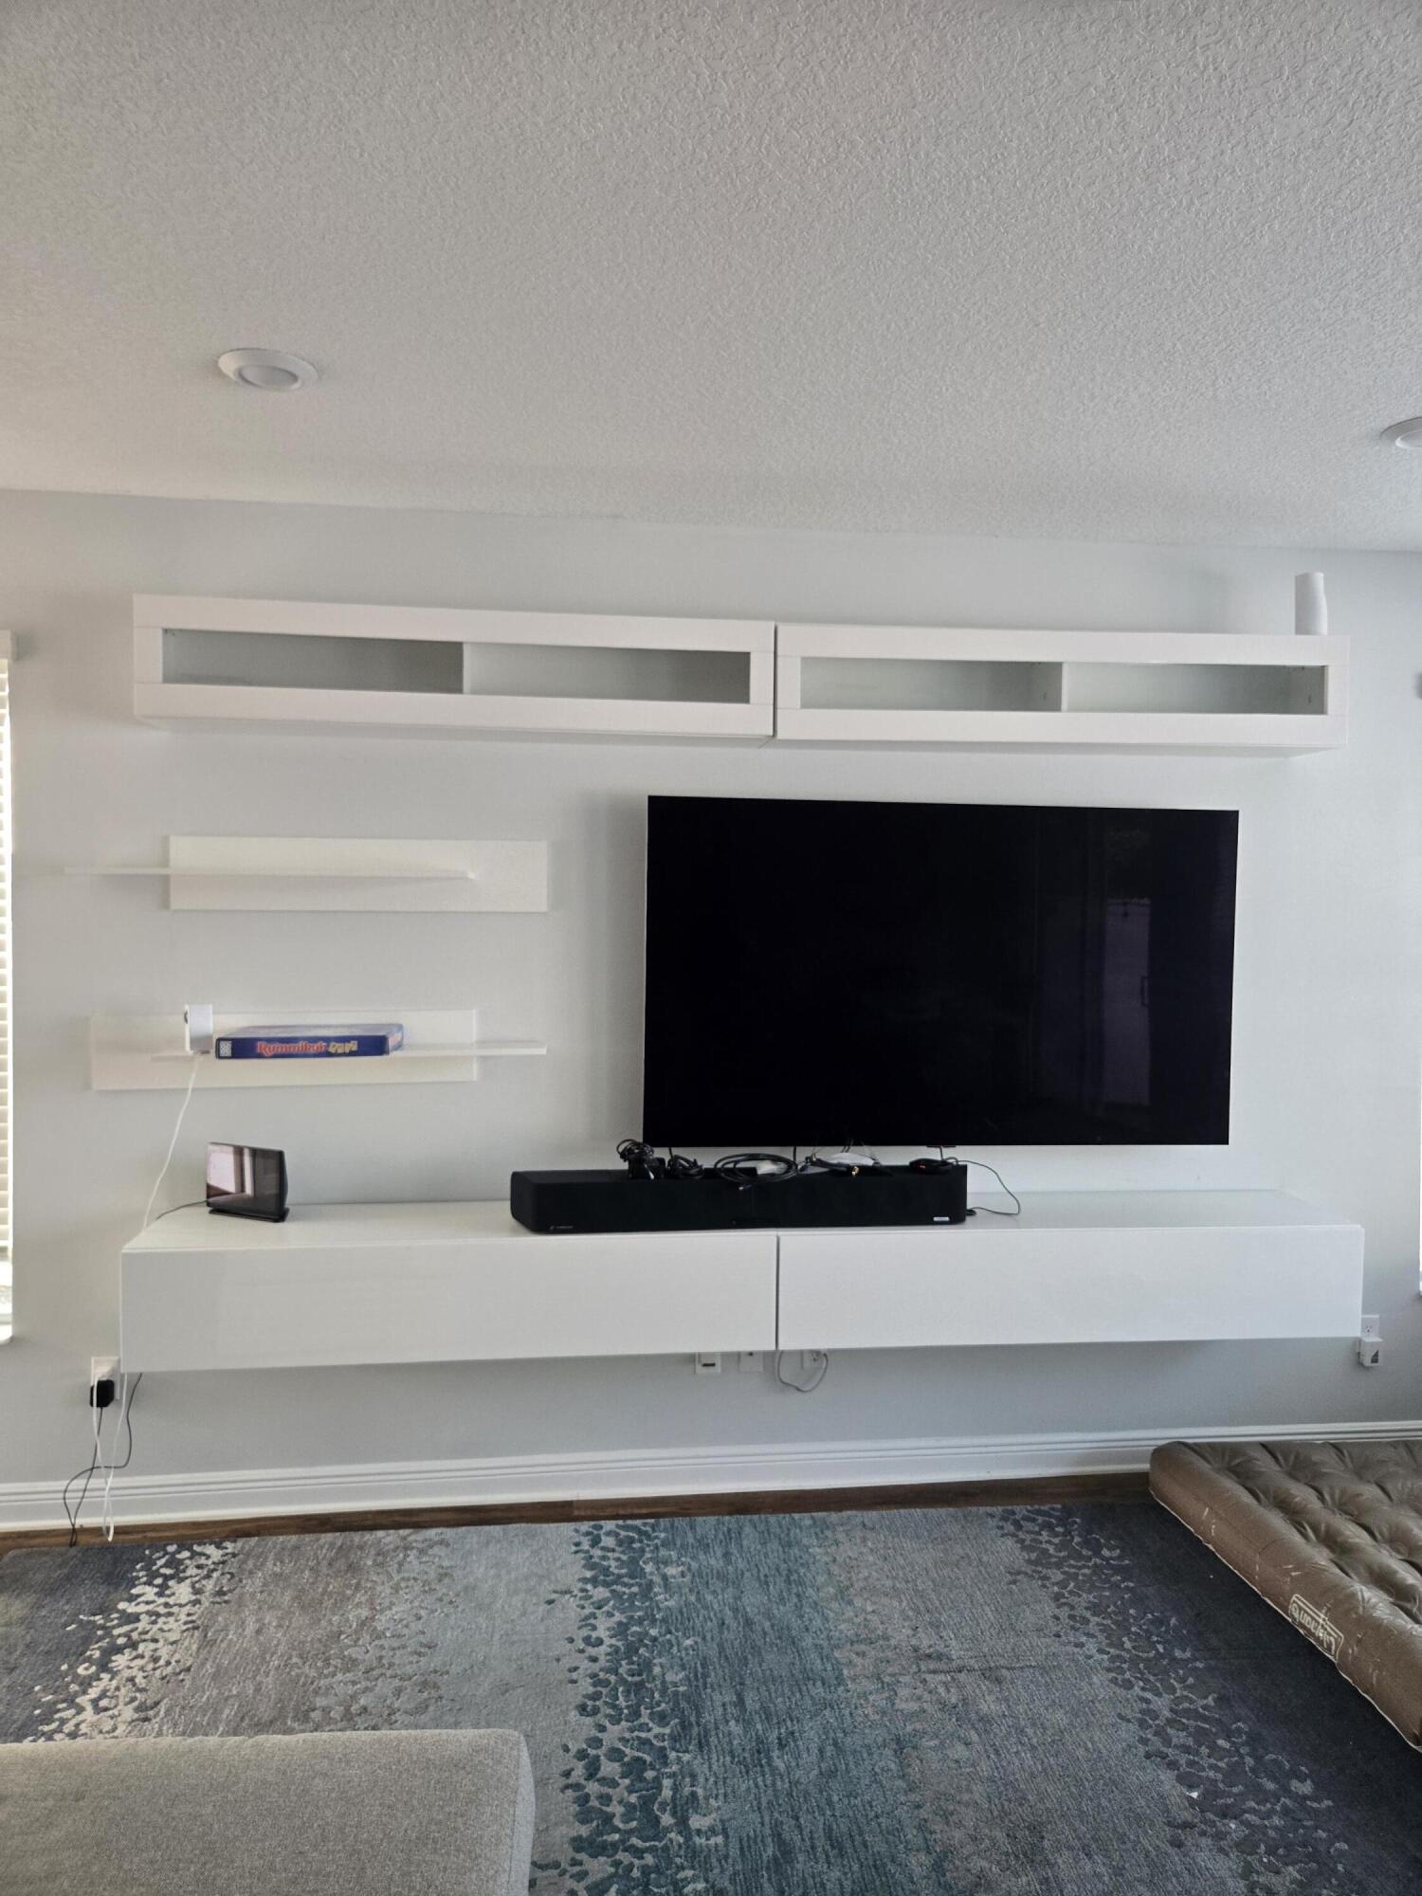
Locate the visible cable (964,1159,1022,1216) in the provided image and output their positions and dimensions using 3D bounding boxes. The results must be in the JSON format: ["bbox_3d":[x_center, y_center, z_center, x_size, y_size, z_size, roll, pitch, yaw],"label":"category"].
[{"bbox_3d":[0.772,0.656,3.439,0.154,0.146,0.100,0,2,-6],"label":"visible cable"}]

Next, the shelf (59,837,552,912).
[{"bbox_3d":[-1.045,-0.196,3.354,1.209,0.197,0.200,0,2,-6],"label":"shelf"}]

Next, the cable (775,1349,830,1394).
[{"bbox_3d":[0.265,1.208,3.599,0.150,0.129,0.060,0,2,-6],"label":"cable"}]

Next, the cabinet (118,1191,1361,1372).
[{"bbox_3d":[0.140,0.876,3.418,3.191,0.304,0.407,0,2,-6],"label":"cabinet"}]

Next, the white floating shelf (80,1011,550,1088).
[{"bbox_3d":[-1.050,0.283,3.372,1.218,0.198,0.200,0,2,-6],"label":"white floating shelf"}]

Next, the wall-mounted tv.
[{"bbox_3d":[0.666,0.077,3.586,1.704,0.968,0.050,0,2,-6],"label":"wall-mounted tv"}]

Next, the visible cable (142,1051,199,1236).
[{"bbox_3d":[-1.419,0.515,3.313,0.161,0.474,0.120,0,2,-6],"label":"visible cable"}]

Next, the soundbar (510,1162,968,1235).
[{"bbox_3d":[0.102,0.660,3.342,1.257,0.134,0.171,0,2,-6],"label":"soundbar"}]

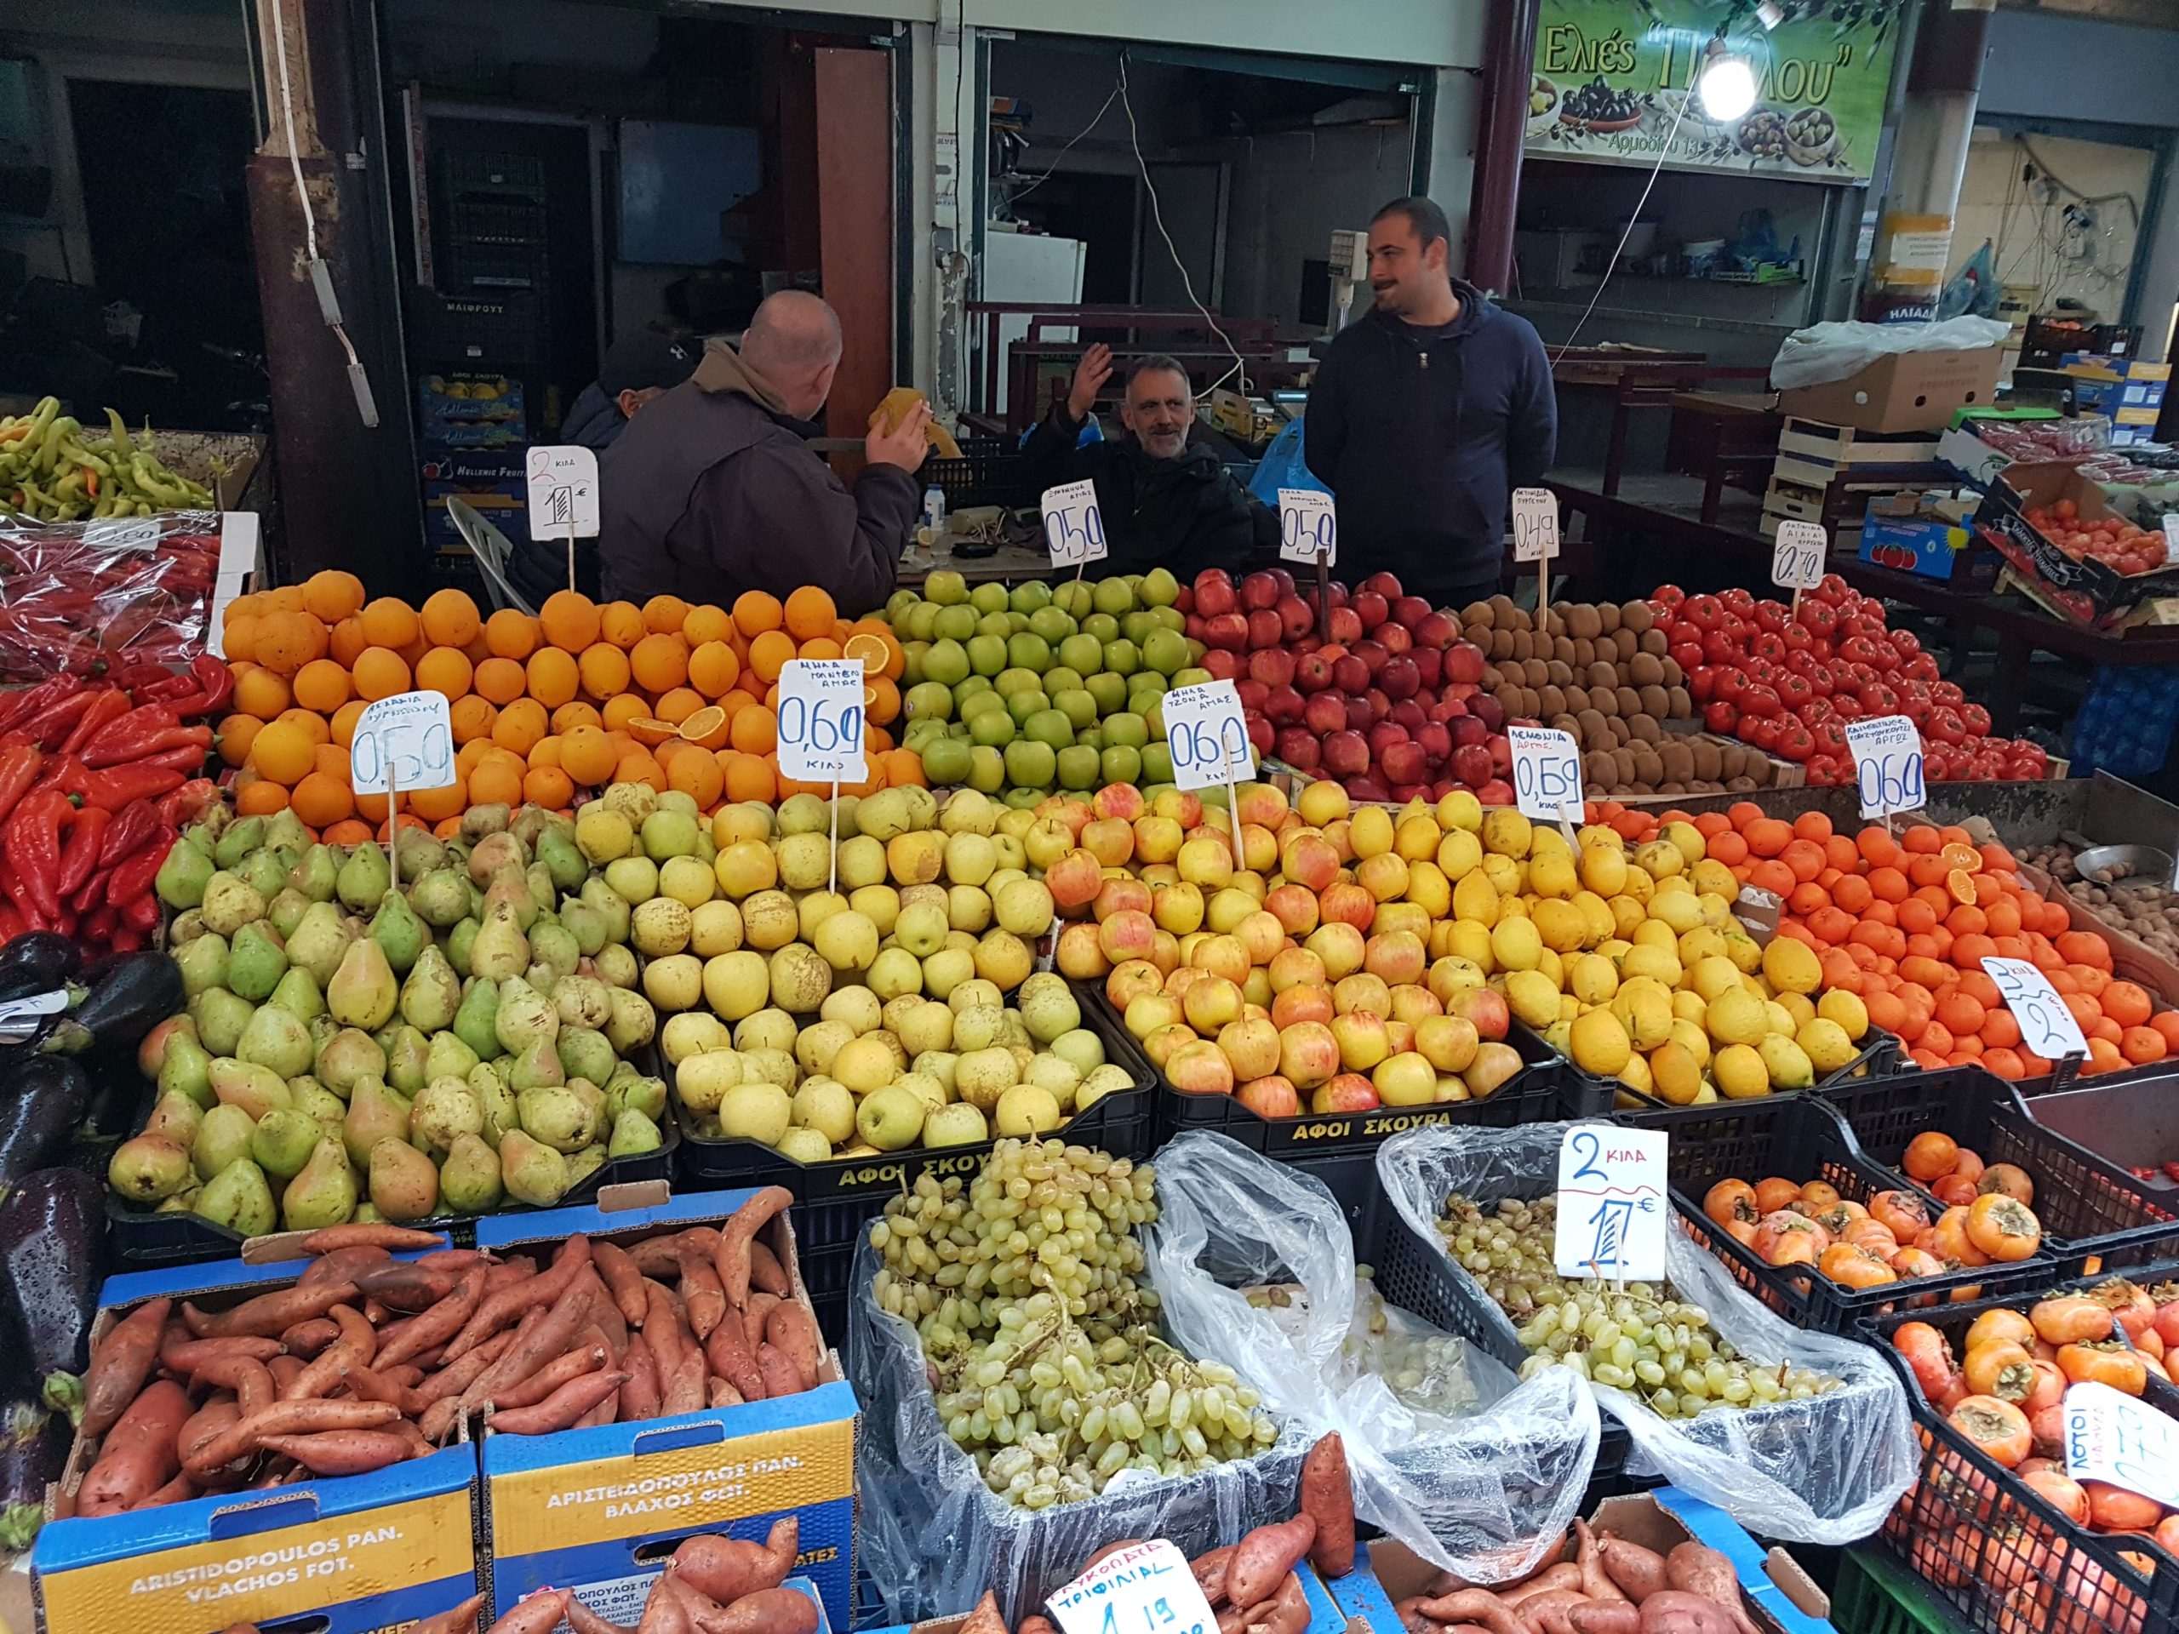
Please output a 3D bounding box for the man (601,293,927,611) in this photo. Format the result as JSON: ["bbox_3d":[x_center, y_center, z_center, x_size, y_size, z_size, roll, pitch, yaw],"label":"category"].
[{"bbox_3d":[-0.537,-0.312,3.111,0.580,1.300,0.560,-12,23,-38],"label":"man"}]

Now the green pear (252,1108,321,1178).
[{"bbox_3d":[-0.794,0.318,1.615,0.070,0.088,0.070,0,50,0],"label":"green pear"}]

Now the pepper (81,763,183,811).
[{"bbox_3d":[-1.199,-0.039,2.050,0.140,0.045,0.052,4,18,5],"label":"pepper"}]

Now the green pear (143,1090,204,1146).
[{"bbox_3d":[-0.915,0.310,1.640,0.066,0.090,0.066,-3,6,0],"label":"green pear"}]

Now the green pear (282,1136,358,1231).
[{"bbox_3d":[-0.748,0.356,1.590,0.071,0.095,0.071,16,6,0],"label":"green pear"}]

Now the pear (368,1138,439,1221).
[{"bbox_3d":[-0.679,0.359,1.620,0.070,0.088,0.070,-9,12,3],"label":"pear"}]

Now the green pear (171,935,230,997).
[{"bbox_3d":[-1.081,0.181,1.990,0.071,0.092,0.071,21,6,0],"label":"green pear"}]

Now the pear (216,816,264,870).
[{"bbox_3d":[-1.011,0.035,1.950,0.086,0.064,0.064,-44,0,-9],"label":"pear"}]

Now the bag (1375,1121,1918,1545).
[{"bbox_3d":[0.543,0.504,1.700,0.340,0.210,0.510,-2,19,-13],"label":"bag"}]

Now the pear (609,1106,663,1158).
[{"bbox_3d":[-0.475,0.335,1.710,0.063,0.085,0.063,2,18,0],"label":"pear"}]

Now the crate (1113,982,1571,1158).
[{"bbox_3d":[0.317,0.336,2.346,0.590,0.110,0.385,-3,18,-16],"label":"crate"}]

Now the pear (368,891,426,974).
[{"bbox_3d":[-0.875,0.145,2.070,0.072,0.105,0.072,-5,6,0],"label":"pear"}]

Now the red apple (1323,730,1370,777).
[{"bbox_3d":[0.379,-0.093,2.420,0.070,0.066,0.070,2,18,0],"label":"red apple"}]

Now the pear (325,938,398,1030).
[{"bbox_3d":[-0.883,0.206,1.990,0.082,0.108,0.082,1,6,0],"label":"pear"}]

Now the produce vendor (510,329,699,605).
[{"bbox_3d":[-0.887,-0.469,3.350,0.600,1.050,0.520,-6,20,-25],"label":"produce vendor"}]

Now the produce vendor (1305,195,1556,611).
[{"bbox_3d":[0.694,-0.467,3.701,0.560,1.760,0.360,8,19,17],"label":"produce vendor"}]

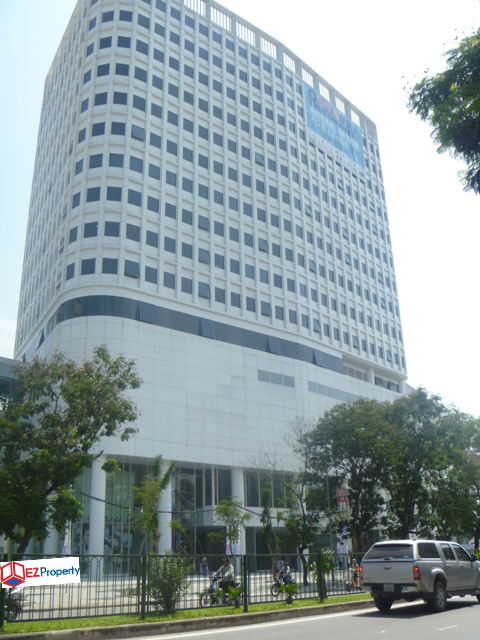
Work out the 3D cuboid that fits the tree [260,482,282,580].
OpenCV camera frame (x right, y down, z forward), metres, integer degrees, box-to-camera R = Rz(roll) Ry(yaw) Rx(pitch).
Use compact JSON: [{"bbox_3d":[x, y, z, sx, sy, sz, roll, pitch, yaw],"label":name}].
[{"bbox_3d":[1.743,11.701,35.800,1.350,5.400,1.350,-1,-21,0],"label":"tree"}]

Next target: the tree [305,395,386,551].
[{"bbox_3d":[6.844,10.601,41.200,5.400,11.400,5.400,-1,-21,0],"label":"tree"}]

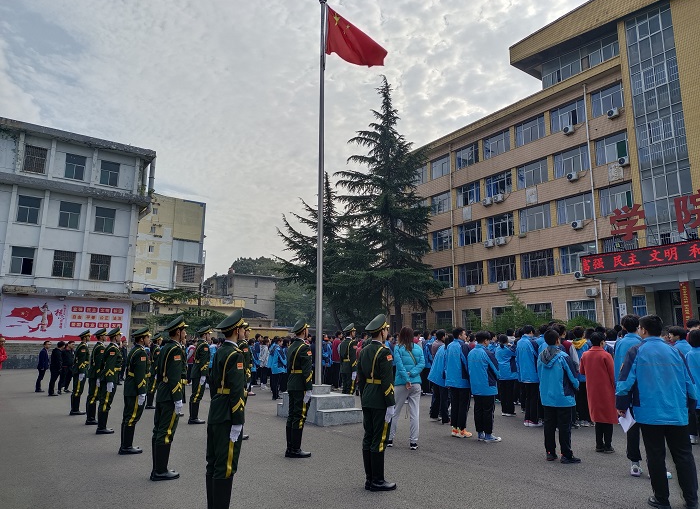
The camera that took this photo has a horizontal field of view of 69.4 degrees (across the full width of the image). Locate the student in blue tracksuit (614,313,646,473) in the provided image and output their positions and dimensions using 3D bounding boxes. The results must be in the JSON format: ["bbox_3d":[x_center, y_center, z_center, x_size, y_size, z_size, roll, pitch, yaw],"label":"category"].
[{"bbox_3d":[3.485,1.668,6.104,0.360,1.865,0.520,8,-13,-39],"label":"student in blue tracksuit"}]

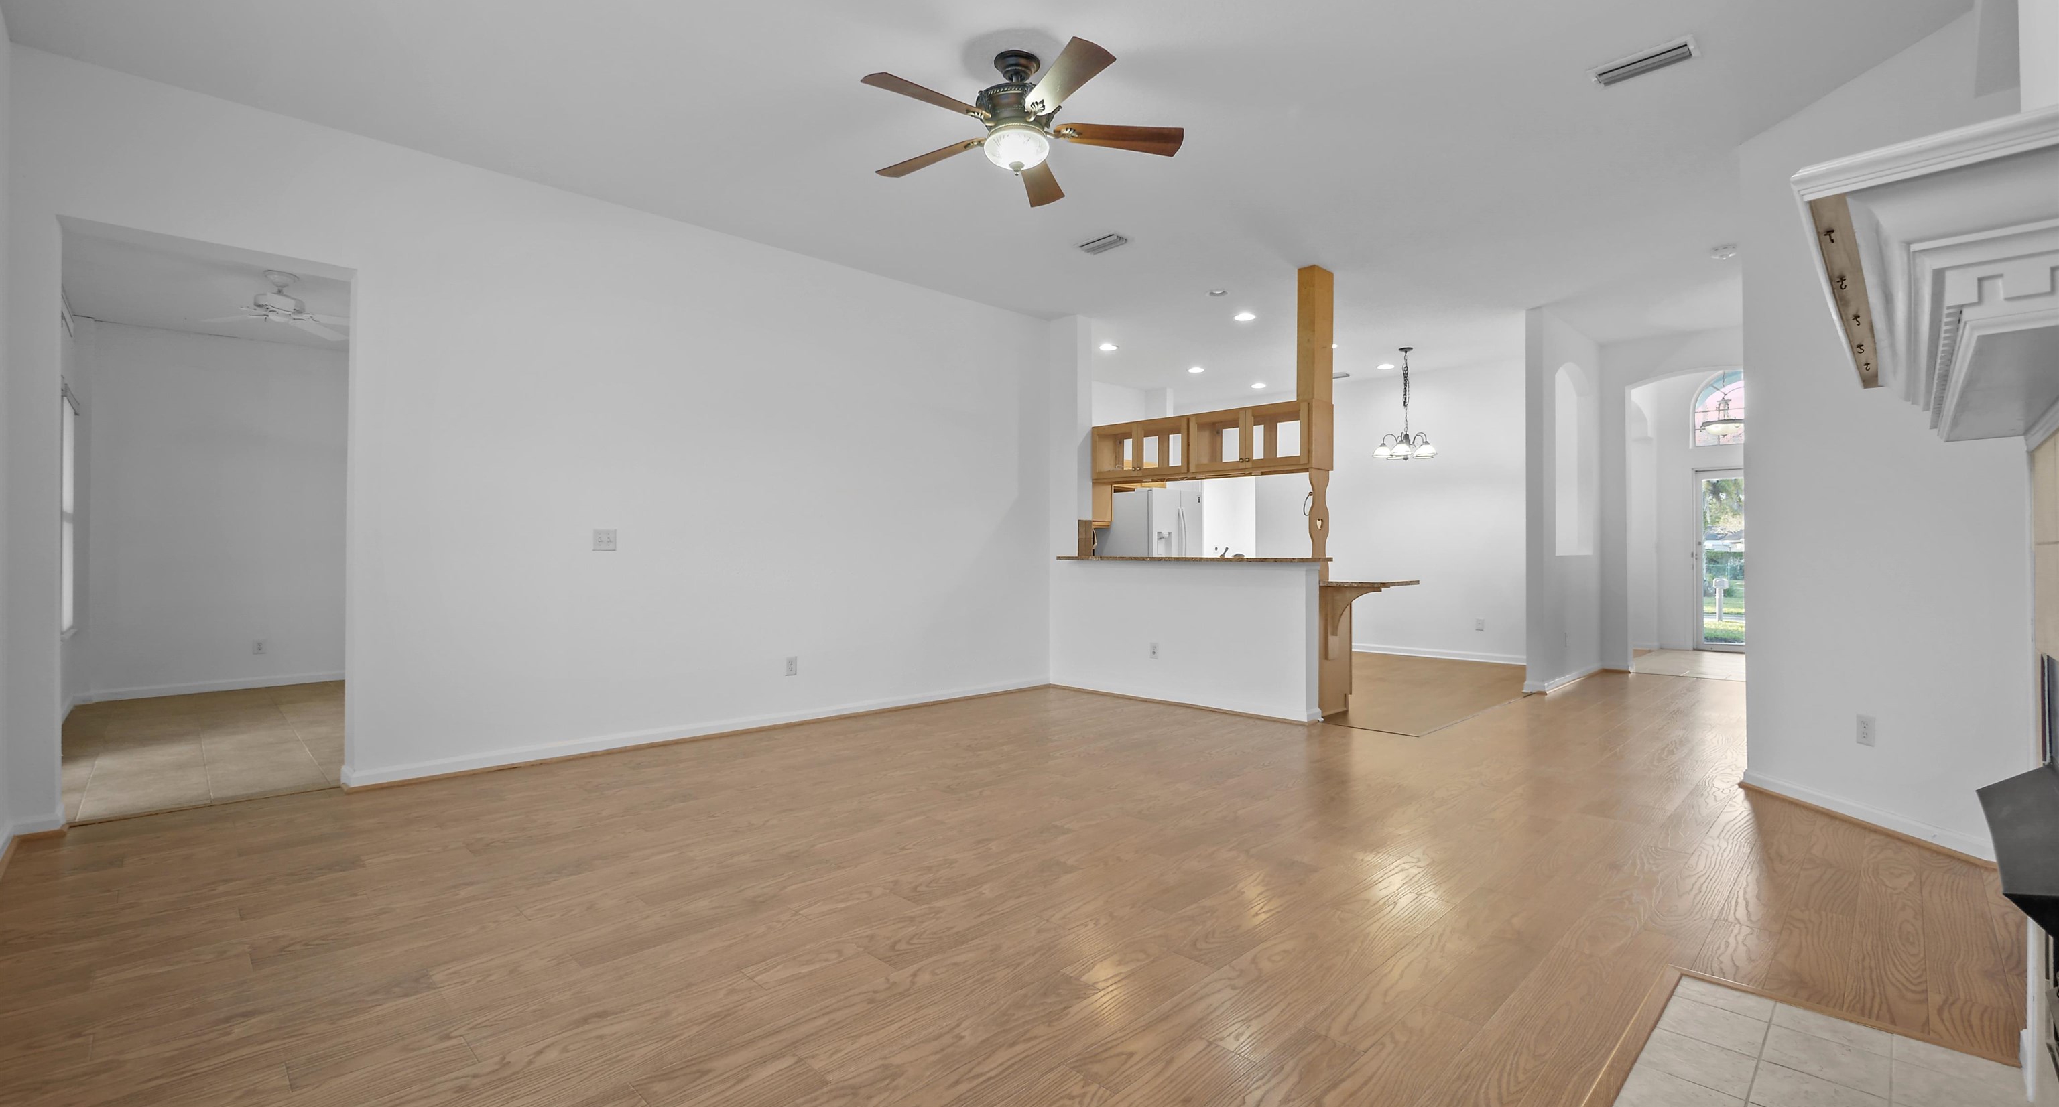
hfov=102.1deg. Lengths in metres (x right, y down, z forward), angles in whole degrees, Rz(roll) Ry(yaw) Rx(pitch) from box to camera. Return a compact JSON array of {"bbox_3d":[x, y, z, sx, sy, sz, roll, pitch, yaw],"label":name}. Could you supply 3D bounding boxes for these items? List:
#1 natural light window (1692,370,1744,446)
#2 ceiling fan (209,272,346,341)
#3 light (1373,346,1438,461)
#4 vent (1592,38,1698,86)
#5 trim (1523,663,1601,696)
[{"bbox_3d":[7.860,-1.640,9.130,0.950,0.870,0.100,0,0,45],"label":"natural light window"},{"bbox_3d":[-4.670,-1.585,5.200,1.280,0.300,1.280,0,0,-45],"label":"ceiling fan"},{"bbox_3d":[3.630,-1.435,8.020,0.620,1.070,0.610,0,0,45],"label":"light"},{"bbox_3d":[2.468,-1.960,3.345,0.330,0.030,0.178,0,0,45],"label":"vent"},{"bbox_3d":[4.650,1.052,7.180,1.950,0.088,0.140,0,0,-45],"label":"trim"}]

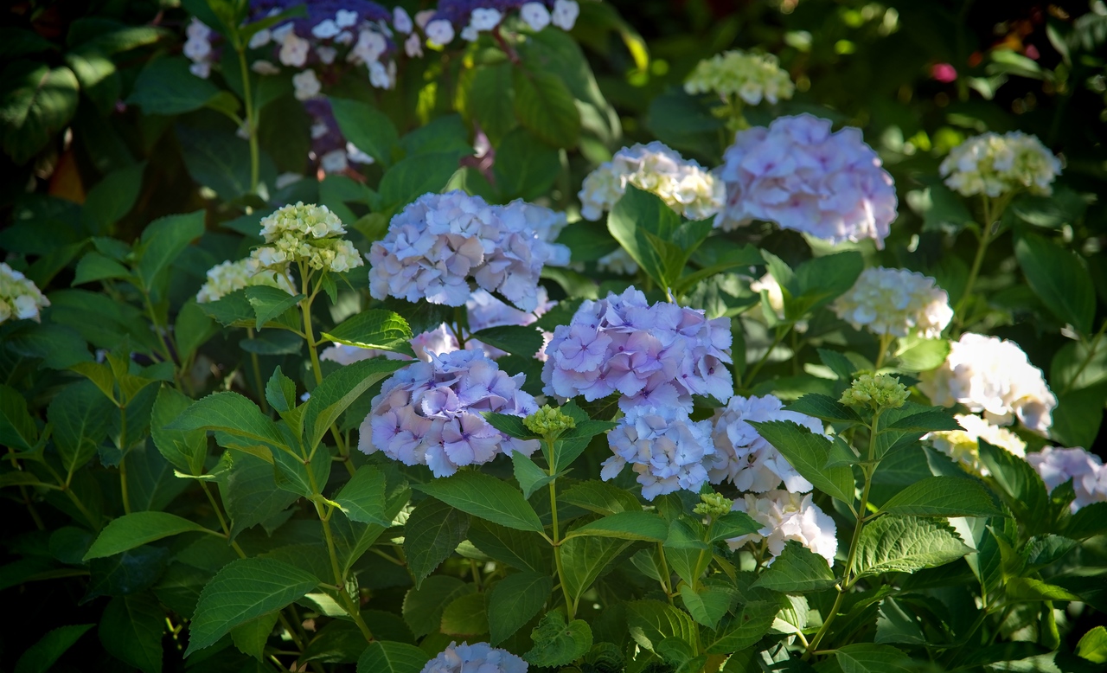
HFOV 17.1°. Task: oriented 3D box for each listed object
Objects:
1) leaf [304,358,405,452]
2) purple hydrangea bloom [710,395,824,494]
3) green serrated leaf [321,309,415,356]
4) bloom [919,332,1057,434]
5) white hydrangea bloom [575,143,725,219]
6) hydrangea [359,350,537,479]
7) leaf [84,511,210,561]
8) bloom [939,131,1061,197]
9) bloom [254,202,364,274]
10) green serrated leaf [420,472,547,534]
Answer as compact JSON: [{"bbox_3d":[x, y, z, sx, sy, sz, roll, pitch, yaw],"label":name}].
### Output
[{"bbox_3d":[-0.162,0.057,3.059,0.119,0.029,0.057,-42,33,6],"label":"leaf"},{"bbox_3d":[0.186,0.093,3.200,0.115,0.087,0.110,0,12,0],"label":"purple hydrangea bloom"},{"bbox_3d":[-0.157,-0.003,3.131,0.090,0.021,0.052,14,38,22],"label":"green serrated leaf"},{"bbox_3d":[0.403,0.044,3.420,0.125,0.090,0.125,0,12,0],"label":"bloom"},{"bbox_3d":[0.092,-0.146,3.493,0.137,0.072,0.129,0,11,0],"label":"white hydrangea bloom"},{"bbox_3d":[-0.090,0.065,3.152,0.153,0.103,0.145,0,11,0],"label":"hydrangea"},{"bbox_3d":[-0.344,0.169,3.120,0.108,0.024,0.070,-12,26,-16],"label":"leaf"},{"bbox_3d":[0.438,-0.168,3.617,0.119,0.062,0.116,0,11,0],"label":"bloom"},{"bbox_3d":[-0.213,-0.086,3.220,0.092,0.060,0.090,0,12,0],"label":"bloom"},{"bbox_3d":[-0.061,0.137,3.028,0.118,0.019,0.062,20,35,-6],"label":"green serrated leaf"}]

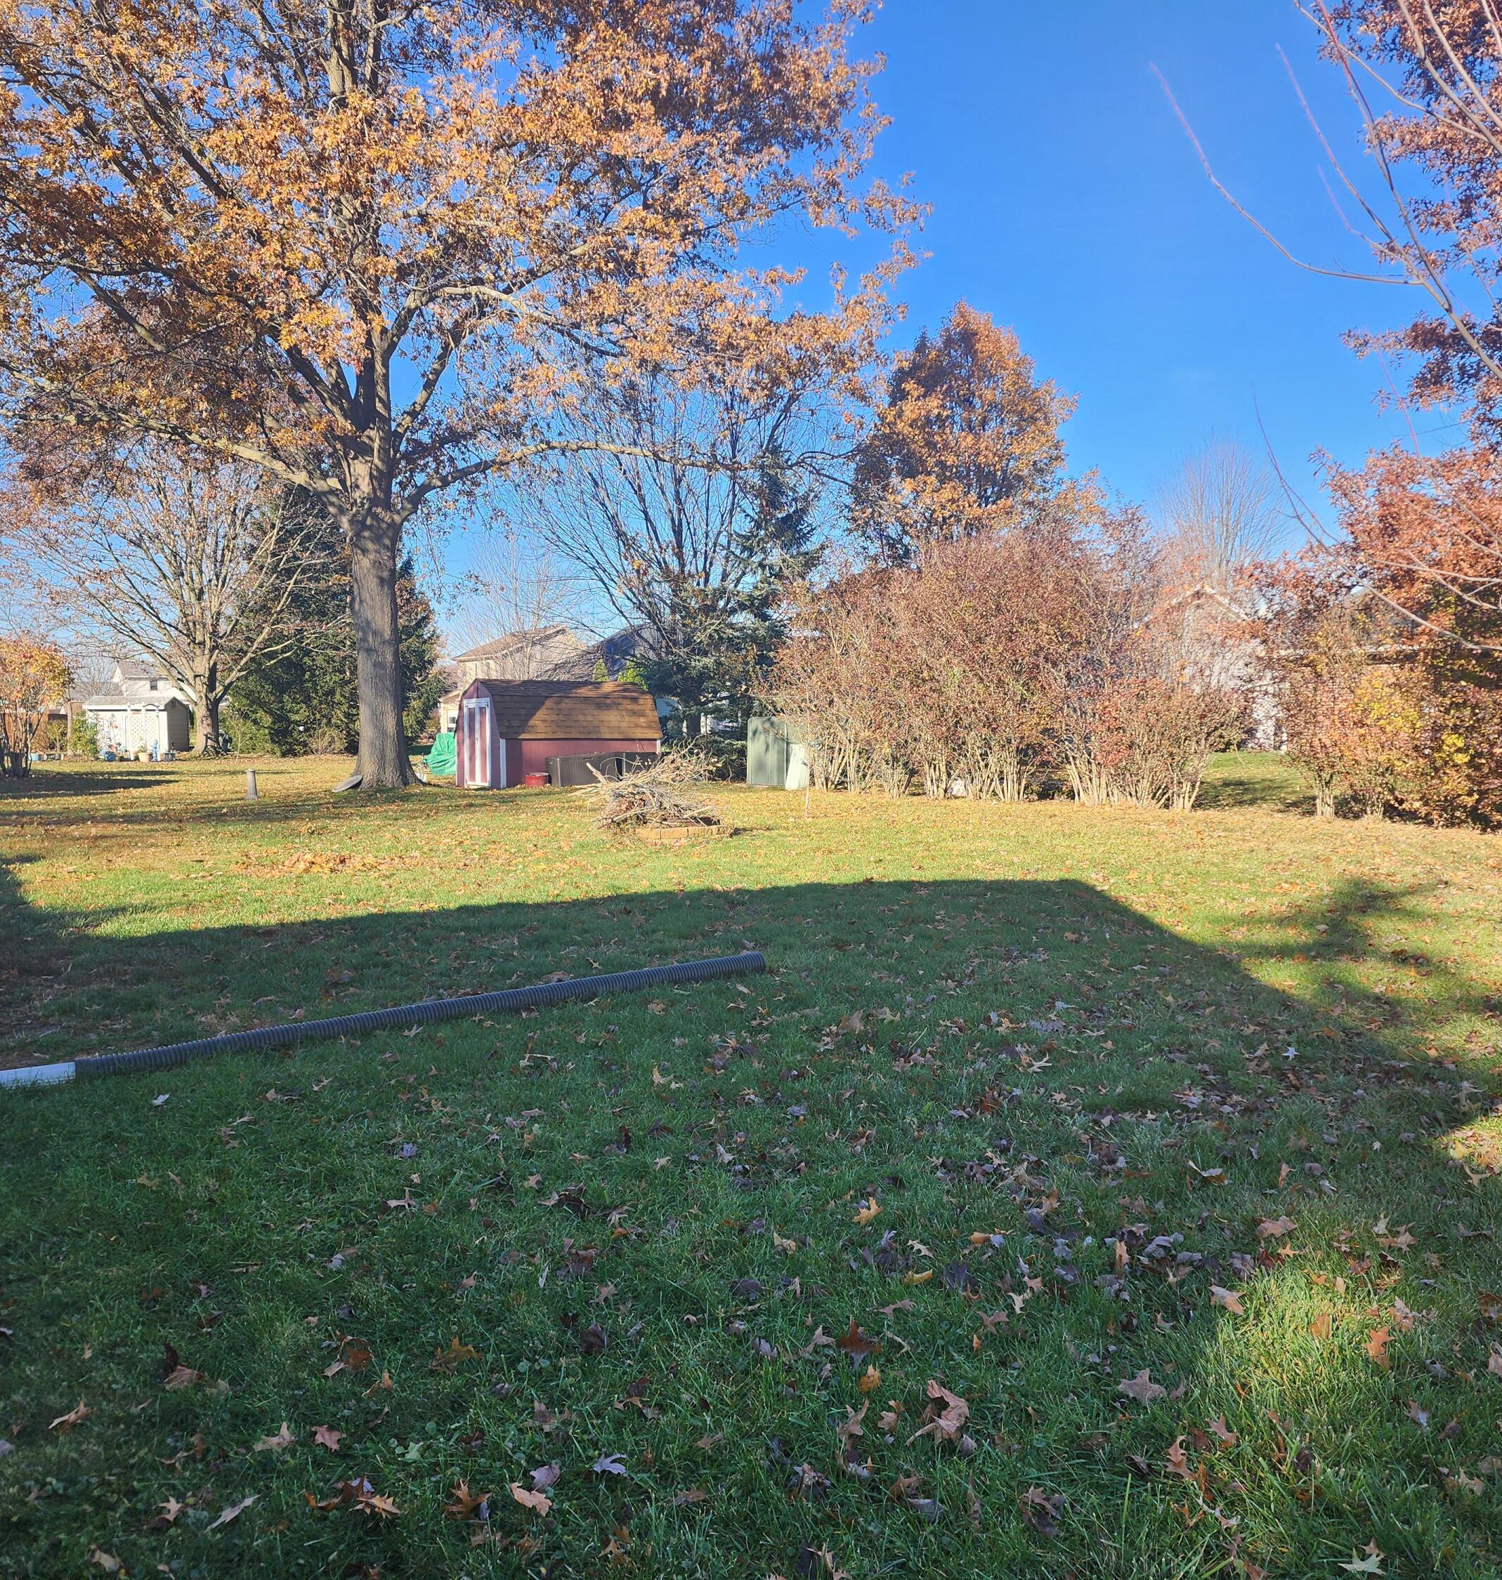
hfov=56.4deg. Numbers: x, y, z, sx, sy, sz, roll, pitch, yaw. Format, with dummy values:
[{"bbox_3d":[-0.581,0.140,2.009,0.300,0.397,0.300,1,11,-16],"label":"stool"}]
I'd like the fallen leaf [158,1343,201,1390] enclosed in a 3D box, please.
[{"bbox_3d":[-1.296,1.307,3.172,0.090,0.060,0.102,-1,4,-23],"label":"fallen leaf"}]

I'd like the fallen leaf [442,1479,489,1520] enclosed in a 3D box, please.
[{"bbox_3d":[-0.538,1.340,2.644,0.082,0.040,0.070,-1,4,-12],"label":"fallen leaf"}]

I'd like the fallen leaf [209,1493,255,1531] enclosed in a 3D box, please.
[{"bbox_3d":[-0.963,1.342,2.601,0.042,0.030,0.115,2,4,25],"label":"fallen leaf"}]

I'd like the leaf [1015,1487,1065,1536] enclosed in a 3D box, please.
[{"bbox_3d":[0.537,1.342,2.603,0.090,0.050,0.076,1,4,12],"label":"leaf"}]

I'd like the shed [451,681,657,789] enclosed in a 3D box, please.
[{"bbox_3d":[-4.278,-1.323,31.303,3.850,2.360,2.400,-2,4,-34],"label":"shed"}]

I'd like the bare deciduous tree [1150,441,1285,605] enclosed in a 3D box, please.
[{"bbox_3d":[22.707,-9.634,68.000,6.316,14.871,6.316,1,4,18],"label":"bare deciduous tree"}]

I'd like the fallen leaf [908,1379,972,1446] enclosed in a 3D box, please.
[{"bbox_3d":[0.402,1.320,2.969,0.135,0.075,0.140,0,4,8],"label":"fallen leaf"}]

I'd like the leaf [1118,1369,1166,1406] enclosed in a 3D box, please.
[{"bbox_3d":[0.860,1.313,3.072,0.108,0.035,0.096,1,4,16],"label":"leaf"}]

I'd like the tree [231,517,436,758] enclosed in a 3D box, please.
[{"bbox_3d":[-16.757,-6.222,56.000,8.132,9.613,7.500,-1,4,-17],"label":"tree"}]

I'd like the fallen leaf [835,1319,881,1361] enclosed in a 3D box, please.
[{"bbox_3d":[0.253,1.299,3.307,0.105,0.050,0.107,0,4,4],"label":"fallen leaf"}]

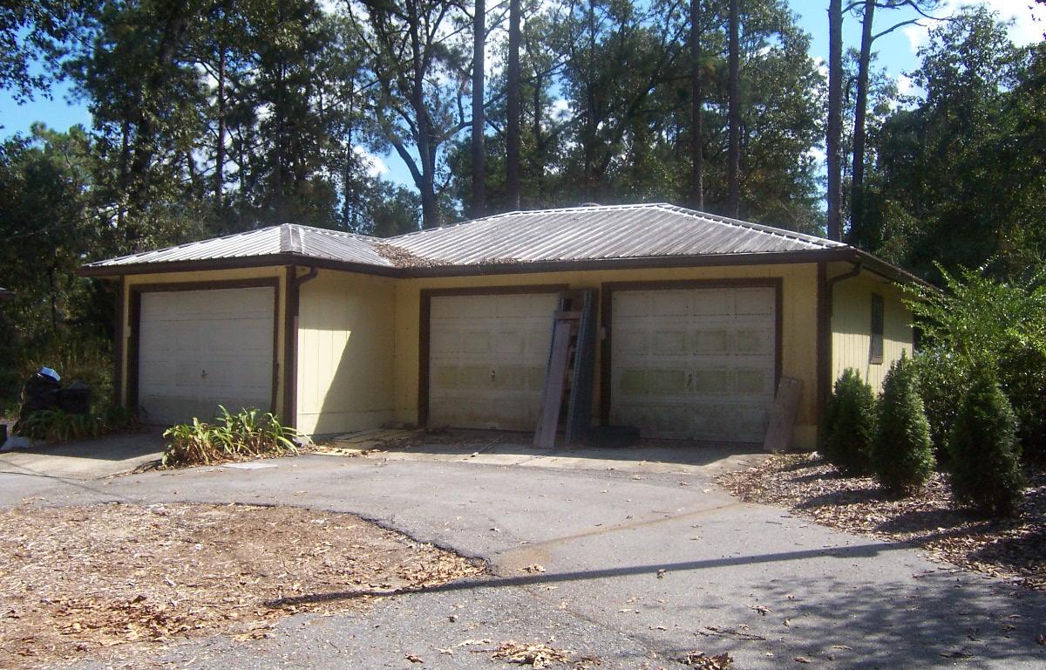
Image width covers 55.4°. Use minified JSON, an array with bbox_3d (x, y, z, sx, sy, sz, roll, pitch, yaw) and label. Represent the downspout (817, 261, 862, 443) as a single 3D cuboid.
[{"bbox_3d":[4.201,0.261,13.116,0.480,2.420,0.160,0,-2,30],"label":"downspout"}]

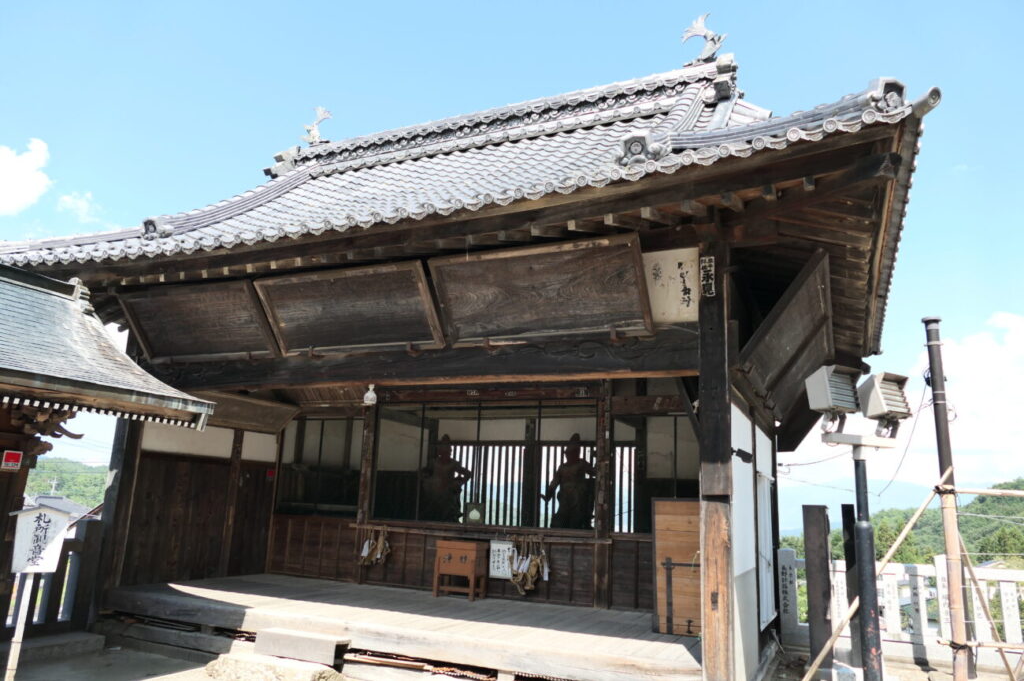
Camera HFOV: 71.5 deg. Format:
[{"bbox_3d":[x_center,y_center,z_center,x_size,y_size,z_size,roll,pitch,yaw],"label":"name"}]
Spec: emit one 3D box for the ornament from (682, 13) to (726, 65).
[{"bbox_3d":[2.538,-3.966,9.397,0.549,0.634,0.244,-3,-14,24],"label":"ornament"}]

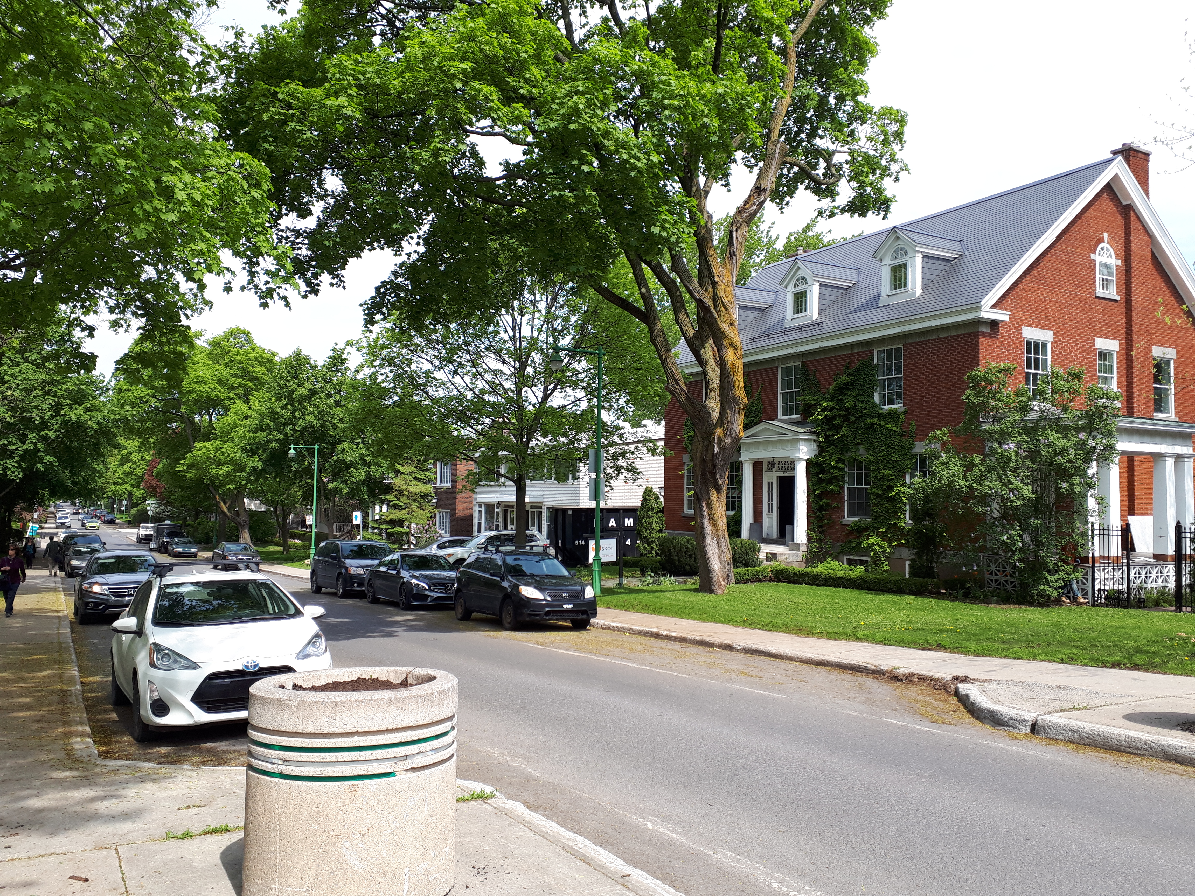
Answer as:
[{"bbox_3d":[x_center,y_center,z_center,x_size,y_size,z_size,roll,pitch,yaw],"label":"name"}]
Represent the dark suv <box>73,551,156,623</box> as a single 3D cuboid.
[{"bbox_3d":[-11.493,3.246,22.512,1.900,1.660,4.950,3,-7,-31],"label":"dark suv"}]

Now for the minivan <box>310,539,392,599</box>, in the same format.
[{"bbox_3d":[-8.242,4.098,31.628,2.000,1.750,5.150,3,-7,-31],"label":"minivan"}]

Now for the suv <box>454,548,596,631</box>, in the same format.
[{"bbox_3d":[-1.650,2.961,20.088,1.790,1.590,4.350,3,-6,-30],"label":"suv"}]

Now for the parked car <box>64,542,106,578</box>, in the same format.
[{"bbox_3d":[-24.070,5.329,44.081,1.780,1.420,4.650,3,-6,-31],"label":"parked car"}]

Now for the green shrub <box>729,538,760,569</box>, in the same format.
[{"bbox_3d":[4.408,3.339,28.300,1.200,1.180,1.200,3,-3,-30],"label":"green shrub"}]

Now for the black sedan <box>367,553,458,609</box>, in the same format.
[{"bbox_3d":[-5.047,3.673,25.996,1.820,1.440,4.690,3,-7,-30],"label":"black sedan"}]

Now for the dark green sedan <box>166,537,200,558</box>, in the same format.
[{"bbox_3d":[-30.270,7.268,68.142,1.710,1.380,4.400,3,-5,-30],"label":"dark green sedan"}]

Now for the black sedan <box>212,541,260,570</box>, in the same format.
[{"bbox_3d":[-19.283,5.774,49.808,1.800,1.450,4.650,3,-6,-31],"label":"black sedan"}]

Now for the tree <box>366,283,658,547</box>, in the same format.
[{"bbox_3d":[-2.950,-0.868,31.500,10.000,10.300,10.200,1,-3,0],"label":"tree"}]

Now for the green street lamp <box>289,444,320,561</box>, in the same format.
[{"bbox_3d":[-15.050,2.890,47.700,1.570,6.250,0.380,2,-3,-30],"label":"green street lamp"}]

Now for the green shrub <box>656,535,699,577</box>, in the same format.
[{"bbox_3d":[2.655,3.505,30.300,1.400,1.320,1.450,1,-3,0],"label":"green shrub"}]

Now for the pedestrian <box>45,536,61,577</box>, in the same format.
[{"bbox_3d":[-23.716,4.729,40.600,0.680,1.740,0.500,2,-3,-30],"label":"pedestrian"}]

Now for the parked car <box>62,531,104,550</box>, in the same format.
[{"bbox_3d":[-26.214,5.329,47.500,1.930,1.760,4.850,3,-5,-31],"label":"parked car"}]

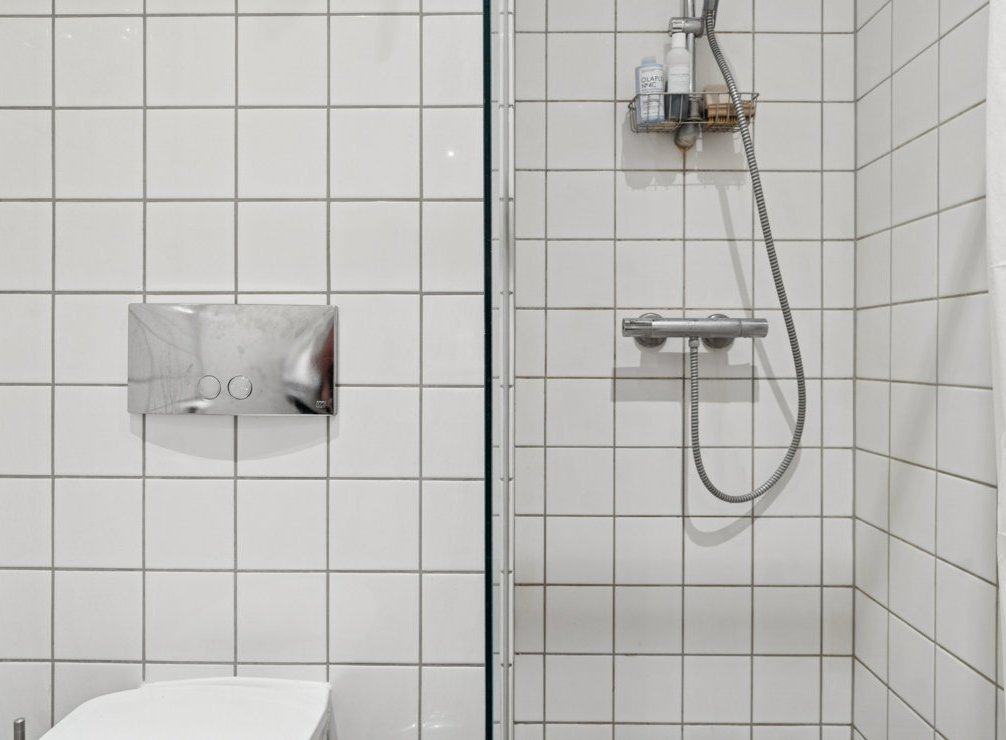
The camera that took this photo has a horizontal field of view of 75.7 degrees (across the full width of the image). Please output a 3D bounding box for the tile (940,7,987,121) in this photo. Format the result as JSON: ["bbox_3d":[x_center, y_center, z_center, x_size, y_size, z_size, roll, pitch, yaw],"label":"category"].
[{"bbox_3d":[0.771,-0.504,1.069,0.010,0.149,0.146,0,0,1],"label":"tile"}]

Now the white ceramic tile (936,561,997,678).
[{"bbox_3d":[0.757,0.401,1.056,0.010,0.146,0.146,0,1,2],"label":"white ceramic tile"}]

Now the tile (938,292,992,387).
[{"bbox_3d":[0.761,-0.048,1.059,0.010,0.147,0.143,0,0,1],"label":"tile"}]

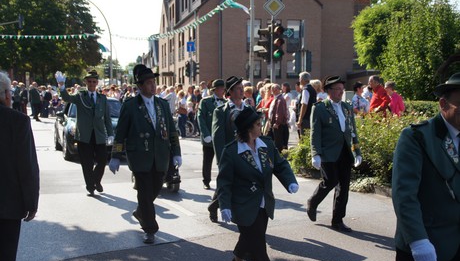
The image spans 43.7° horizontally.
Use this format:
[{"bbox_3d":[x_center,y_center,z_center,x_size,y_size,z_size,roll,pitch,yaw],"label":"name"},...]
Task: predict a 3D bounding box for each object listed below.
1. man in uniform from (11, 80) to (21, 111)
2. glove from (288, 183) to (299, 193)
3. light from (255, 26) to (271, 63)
[{"bbox_3d":[-9.667,-1.352,25.978,0.550,1.770,0.420,4,6,37],"label":"man in uniform"},{"bbox_3d":[0.553,0.497,5.000,0.110,0.100,0.090,5,6,45],"label":"glove"},{"bbox_3d":[0.837,-2.200,14.567,0.420,0.930,0.290,1,5,9],"label":"light"}]

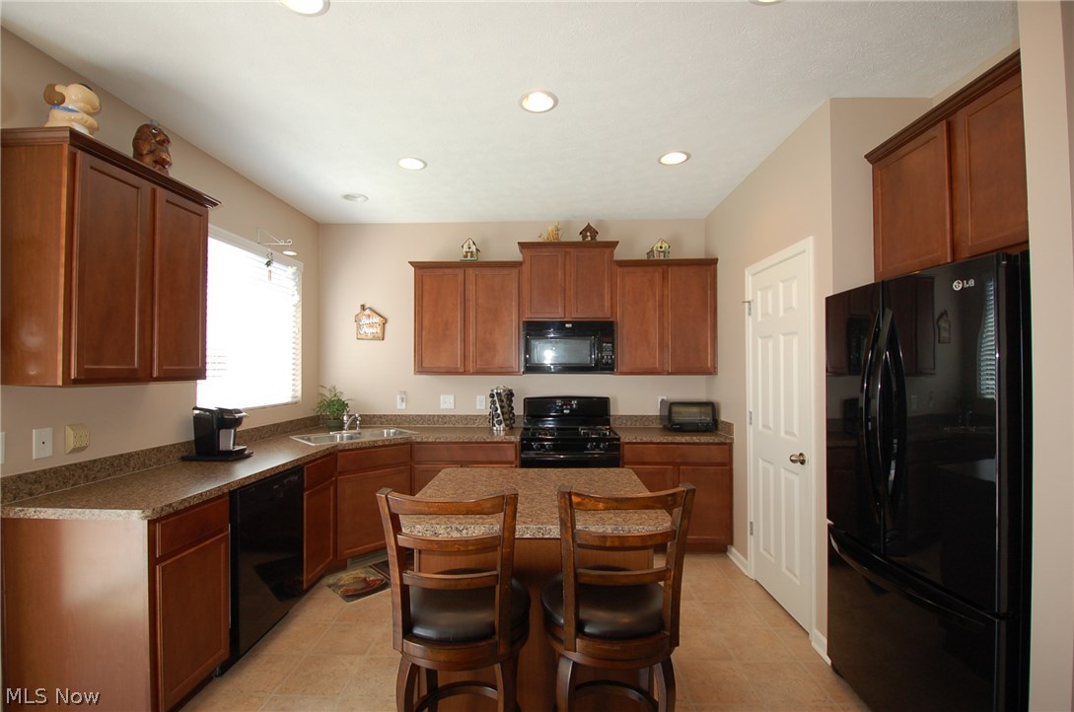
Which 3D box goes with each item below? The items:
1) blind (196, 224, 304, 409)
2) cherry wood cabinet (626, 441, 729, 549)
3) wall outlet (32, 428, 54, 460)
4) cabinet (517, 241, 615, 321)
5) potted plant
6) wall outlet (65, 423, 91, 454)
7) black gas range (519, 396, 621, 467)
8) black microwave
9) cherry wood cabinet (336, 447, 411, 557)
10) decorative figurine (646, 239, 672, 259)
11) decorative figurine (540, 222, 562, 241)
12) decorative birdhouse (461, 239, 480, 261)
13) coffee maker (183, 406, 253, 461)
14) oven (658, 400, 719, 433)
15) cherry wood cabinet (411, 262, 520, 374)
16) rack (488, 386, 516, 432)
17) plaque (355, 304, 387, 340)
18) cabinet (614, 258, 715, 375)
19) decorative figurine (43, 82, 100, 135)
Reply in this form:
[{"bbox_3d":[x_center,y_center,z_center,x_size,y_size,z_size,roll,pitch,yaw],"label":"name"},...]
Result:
[{"bbox_3d":[-1.998,-0.220,3.215,0.055,1.170,1.080,0,-1,2],"label":"blind"},{"bbox_3d":[1.082,1.102,3.678,0.848,0.877,0.626,0,-1,2],"label":"cherry wood cabinet"},{"bbox_3d":[-2.061,0.367,1.866,0.008,0.124,0.075,0,-1,2],"label":"wall outlet"},{"bbox_3d":[0.267,-0.615,3.859,0.800,0.655,0.350,0,-1,2],"label":"cabinet"},{"bbox_3d":[-1.753,0.439,3.865,0.263,0.384,0.253,0,-1,2],"label":"potted plant"},{"bbox_3d":[-2.065,0.372,2.021,0.035,0.126,0.106,0,-1,2],"label":"wall outlet"},{"bbox_3d":[0.263,0.944,3.659,0.765,1.170,0.680,0,-1,2],"label":"black gas range"},{"bbox_3d":[0.268,-0.065,3.820,0.755,0.437,0.400,0,-1,2],"label":"black microwave"},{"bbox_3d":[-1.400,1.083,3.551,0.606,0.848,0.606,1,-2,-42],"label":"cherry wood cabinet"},{"bbox_3d":[1.027,-0.892,3.755,0.205,0.180,0.140,0,-1,2],"label":"decorative figurine"},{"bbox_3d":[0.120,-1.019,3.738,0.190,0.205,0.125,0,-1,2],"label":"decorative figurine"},{"bbox_3d":[-0.576,-0.883,3.771,0.157,0.197,0.131,0,-1,-1],"label":"decorative birdhouse"},{"bbox_3d":[-1.878,0.449,2.649,0.295,0.305,0.215,0,-1,2],"label":"coffee maker"},{"bbox_3d":[1.284,0.503,3.773,0.385,0.240,0.290,0,-1,2],"label":"oven"},{"bbox_3d":[-0.588,-0.305,3.898,0.934,0.939,0.364,0,-1,2],"label":"cherry wood cabinet"},{"bbox_3d":[-0.300,0.441,3.794,0.212,0.379,0.212,0,-1,2],"label":"rack"},{"bbox_3d":[-1.519,-0.308,4.097,0.293,0.333,0.020,0,-1,2],"label":"plaque"},{"bbox_3d":[1.080,-0.308,3.845,0.843,0.939,0.364,0,-1,2],"label":"cabinet"},{"bbox_3d":[-1.888,-0.958,1.817,0.165,0.250,0.155,1,-2,-43],"label":"decorative figurine"}]

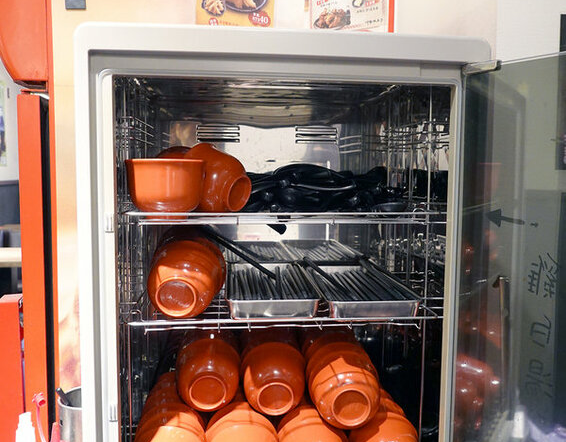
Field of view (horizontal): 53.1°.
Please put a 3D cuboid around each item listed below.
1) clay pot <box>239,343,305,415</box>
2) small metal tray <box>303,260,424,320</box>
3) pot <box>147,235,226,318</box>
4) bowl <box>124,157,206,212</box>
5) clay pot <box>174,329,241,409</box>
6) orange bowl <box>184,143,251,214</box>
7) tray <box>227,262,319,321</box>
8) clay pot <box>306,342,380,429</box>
[{"bbox_3d":[-0.012,0.254,0.869,0.100,0.100,0.078,1,12,-3],"label":"clay pot"},{"bbox_3d":[0.109,0.105,0.863,0.127,0.029,0.252,0,5,-5],"label":"small metal tray"},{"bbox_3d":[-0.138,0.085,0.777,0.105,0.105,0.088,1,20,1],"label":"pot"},{"bbox_3d":[-0.150,-0.041,0.725,0.101,0.077,0.101,0,6,-6],"label":"bowl"},{"bbox_3d":[-0.115,0.248,0.871,0.100,0.100,0.078,0,7,-7],"label":"clay pot"},{"bbox_3d":[-0.088,-0.052,0.796,0.075,0.097,0.097,25,10,29],"label":"orange bowl"},{"bbox_3d":[-0.026,0.102,0.868,0.124,0.028,0.283,0,6,-6],"label":"tray"},{"bbox_3d":[0.089,0.243,0.785,0.100,0.100,0.078,1,4,-3],"label":"clay pot"}]

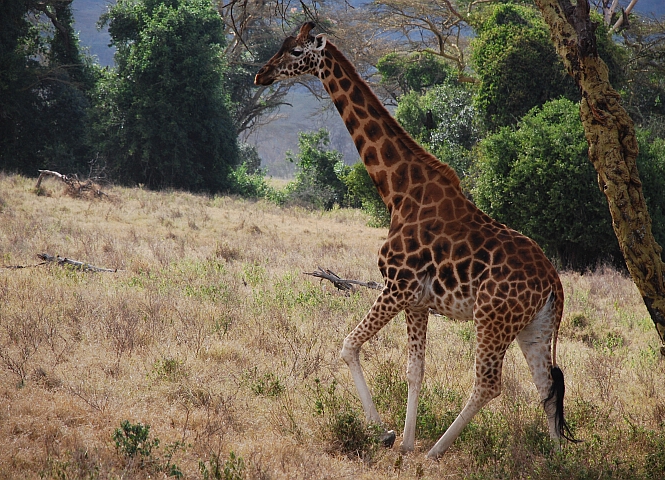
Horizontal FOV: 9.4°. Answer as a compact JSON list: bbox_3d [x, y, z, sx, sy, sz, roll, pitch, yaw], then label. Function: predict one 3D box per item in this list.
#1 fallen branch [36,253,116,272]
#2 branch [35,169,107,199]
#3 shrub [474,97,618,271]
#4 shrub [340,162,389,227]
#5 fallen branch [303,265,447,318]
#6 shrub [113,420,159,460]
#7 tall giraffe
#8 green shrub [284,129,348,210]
[{"bbox_3d":[-4.195,0.369,66.000,1.350,0.330,0.350,0,0,0],"label":"fallen branch"},{"bbox_3d":[-5.680,-1.234,88.000,1.600,0.660,0.800,0,0,0],"label":"branch"},{"bbox_3d":[4.230,-1.122,80.000,3.000,3.400,2.800,0,0,0],"label":"shrub"},{"bbox_3d":[0.804,-1.017,90.000,1.350,1.450,1.300,0,0,0],"label":"shrub"},{"bbox_3d":[0.688,0.844,66.000,2.300,0.800,0.700,0,0,0],"label":"fallen branch"},{"bbox_3d":[-2.054,2.091,42.000,0.480,0.420,0.450,0,0,0],"label":"shrub"},{"bbox_3d":[0.875,0.005,43.000,3.350,4.650,0.900,0,0,10],"label":"tall giraffe"},{"bbox_3d":[-0.377,-1.663,95.000,1.550,1.950,1.400,0,0,0],"label":"green shrub"}]

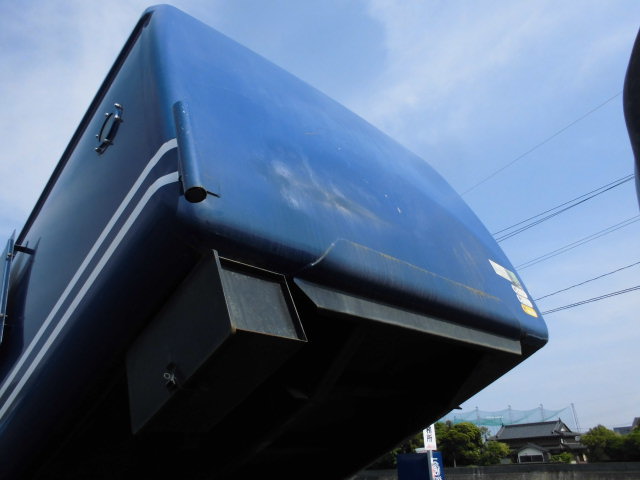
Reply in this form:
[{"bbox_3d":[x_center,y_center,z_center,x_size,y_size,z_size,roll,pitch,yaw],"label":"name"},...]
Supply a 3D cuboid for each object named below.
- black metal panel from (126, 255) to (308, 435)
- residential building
[{"bbox_3d":[-0.253,0.254,1.112,0.195,0.200,0.401,20,-55,-41],"label":"black metal panel"},{"bbox_3d":[37.641,35.228,83.000,9.500,7.328,11.172,19,-32,-36],"label":"residential building"}]

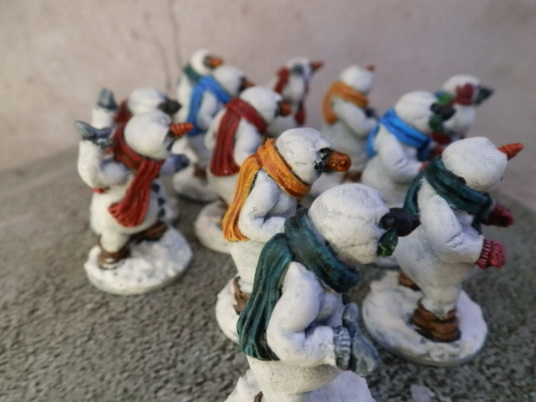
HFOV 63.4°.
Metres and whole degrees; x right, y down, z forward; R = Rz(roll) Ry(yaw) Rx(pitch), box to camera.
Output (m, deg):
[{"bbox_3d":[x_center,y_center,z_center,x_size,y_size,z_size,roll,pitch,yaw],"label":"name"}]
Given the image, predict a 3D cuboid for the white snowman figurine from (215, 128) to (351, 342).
[{"bbox_3d":[0.003,0.005,0.095,0.030,0.044,0.028,7,26,12],"label":"white snowman figurine"}]

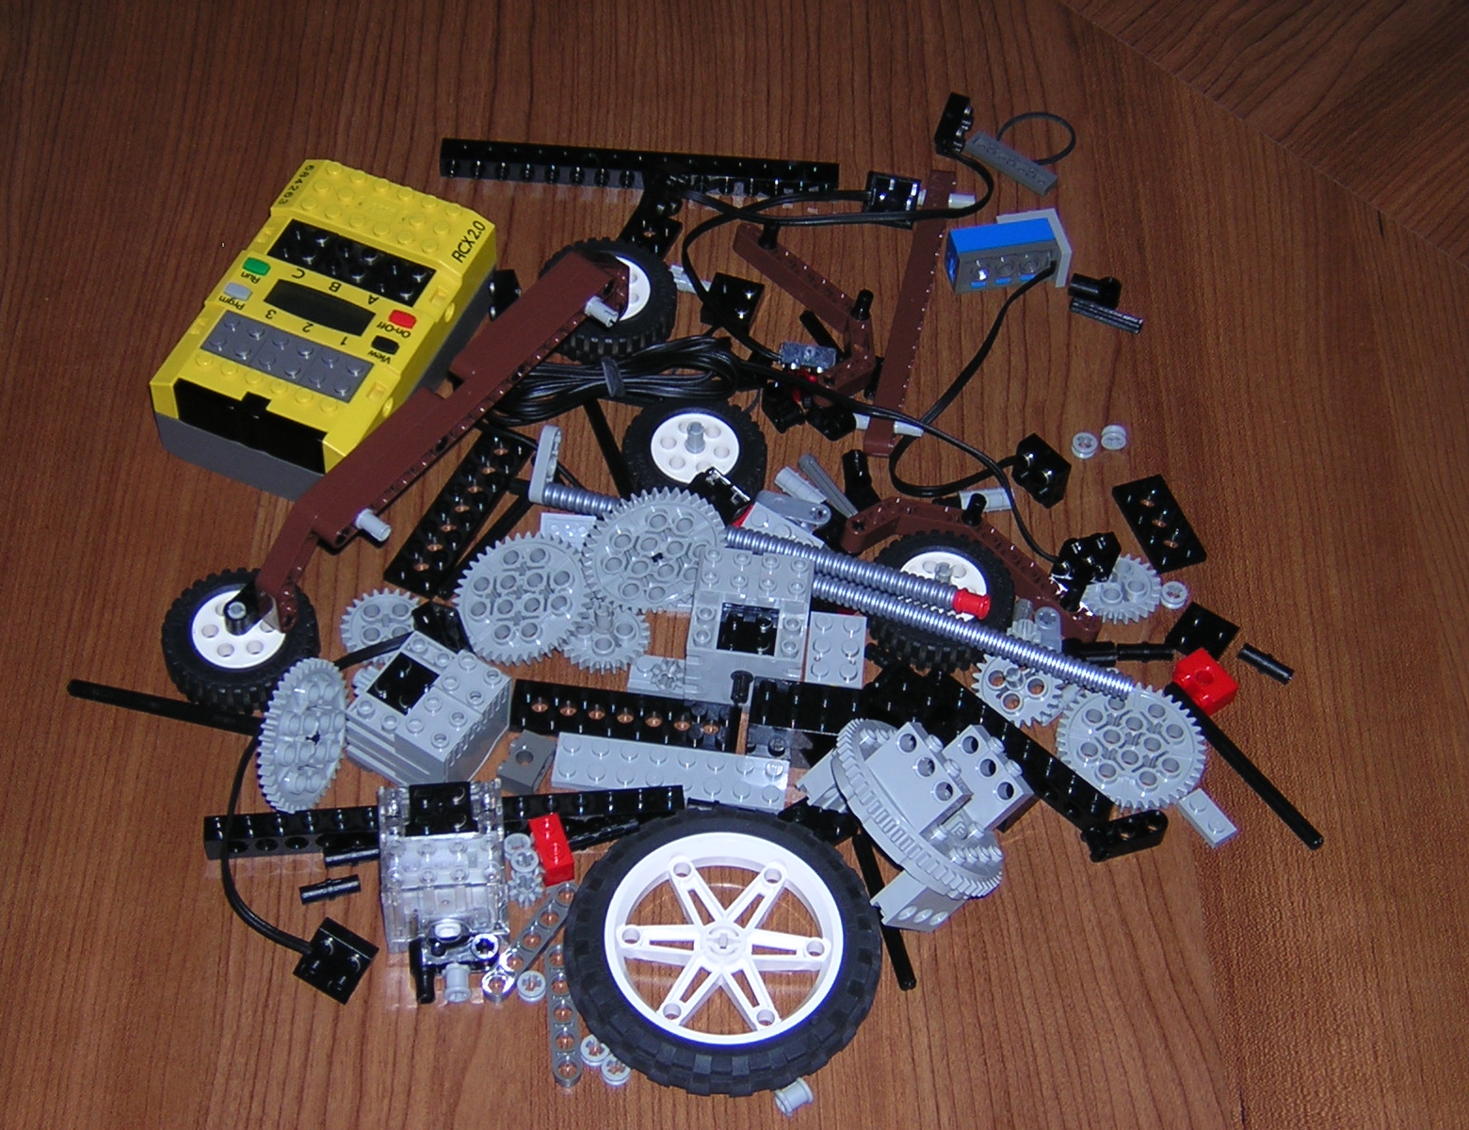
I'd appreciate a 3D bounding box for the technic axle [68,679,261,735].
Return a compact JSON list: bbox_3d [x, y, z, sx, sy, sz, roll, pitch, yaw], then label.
[{"bbox_3d":[-0.152,0.040,0.743,0.064,0.005,0.005,11,54,4],"label":"technic axle"}]

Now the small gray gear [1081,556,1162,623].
[{"bbox_3d":[0.111,0.007,0.783,0.026,0.008,0.026,5,54,0],"label":"small gray gear"}]

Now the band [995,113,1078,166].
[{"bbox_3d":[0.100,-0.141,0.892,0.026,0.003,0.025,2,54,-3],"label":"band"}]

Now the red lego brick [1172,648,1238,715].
[{"bbox_3d":[0.134,0.034,0.771,0.011,0.008,0.016,-30,62,-22],"label":"red lego brick"}]

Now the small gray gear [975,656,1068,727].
[{"bbox_3d":[0.079,0.035,0.760,0.026,0.008,0.026,2,54,-3],"label":"small gray gear"}]

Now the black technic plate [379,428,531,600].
[{"bbox_3d":[-0.079,-0.015,0.788,0.016,0.005,0.064,23,56,12],"label":"black technic plate"}]

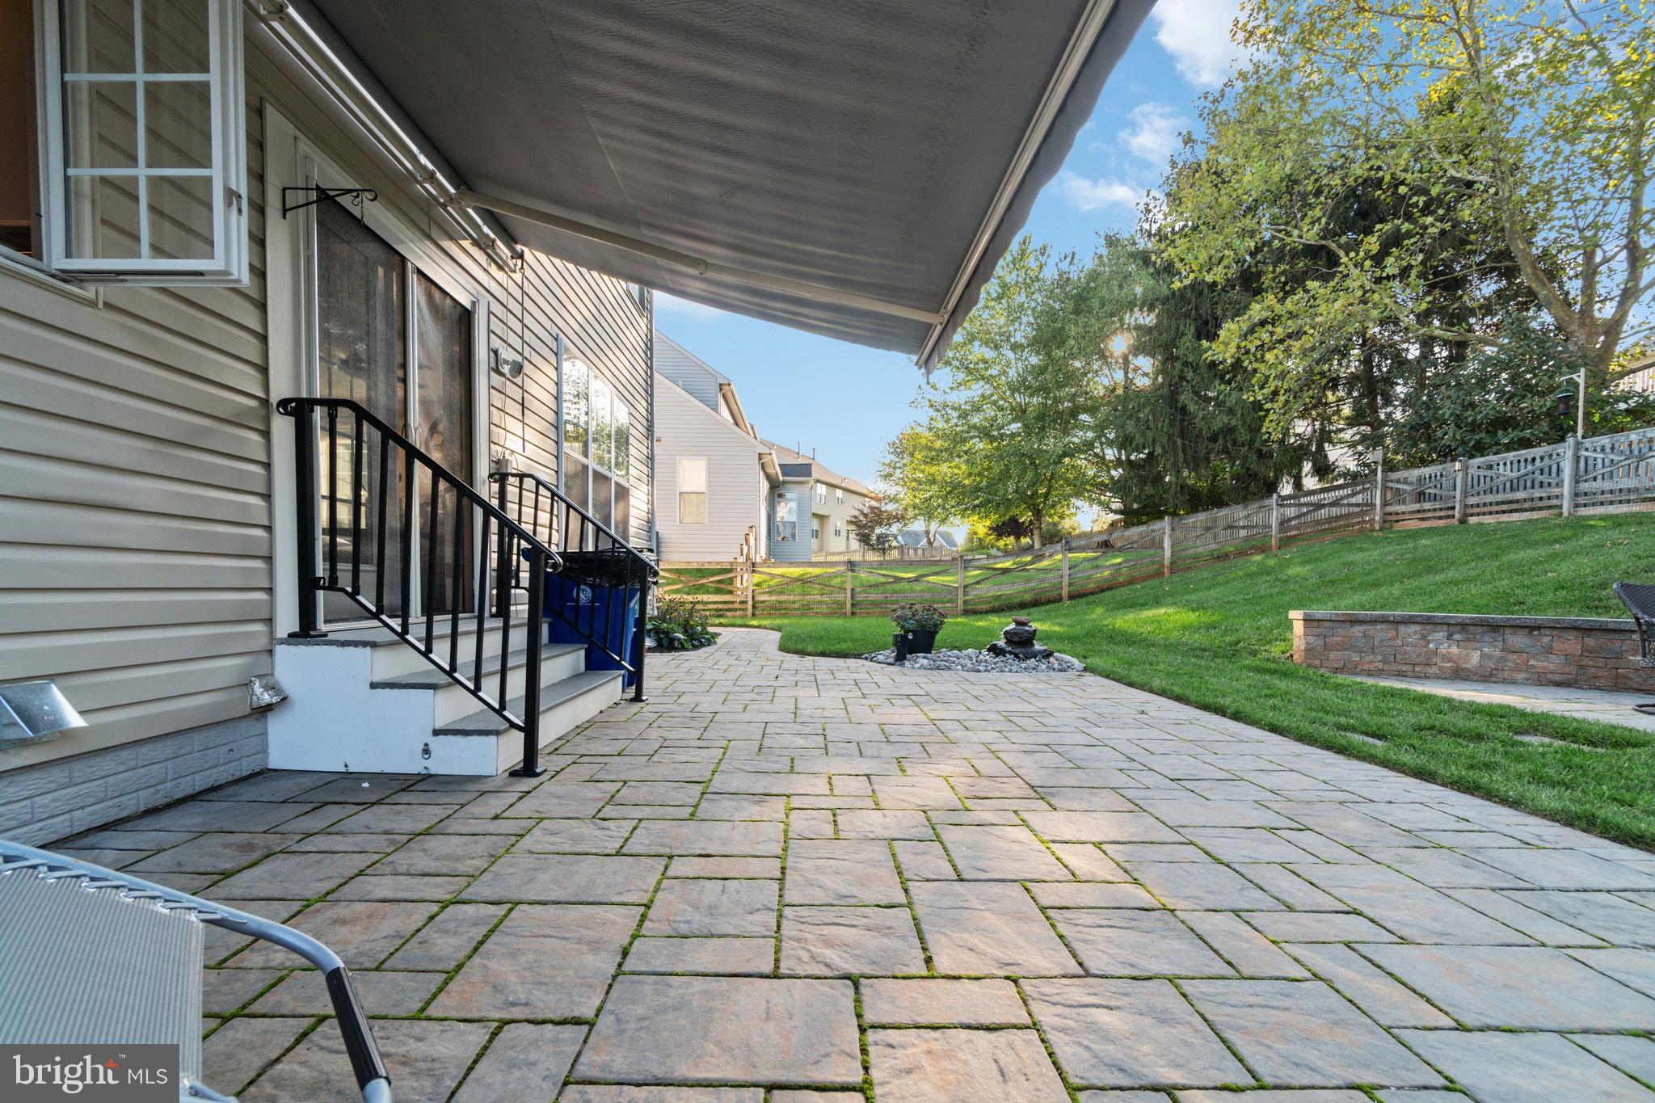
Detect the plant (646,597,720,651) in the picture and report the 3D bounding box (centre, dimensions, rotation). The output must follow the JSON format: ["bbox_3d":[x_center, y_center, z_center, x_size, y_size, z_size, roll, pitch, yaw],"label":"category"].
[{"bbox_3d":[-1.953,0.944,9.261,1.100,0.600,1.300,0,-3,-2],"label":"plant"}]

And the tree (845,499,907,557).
[{"bbox_3d":[2.672,-1.247,38.000,3.400,3.200,3.200,0,-3,-2],"label":"tree"}]

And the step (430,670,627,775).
[{"bbox_3d":[-1.466,0.848,3.706,0.285,0.186,1.932,0,-3,-2],"label":"step"}]

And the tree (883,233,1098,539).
[{"bbox_3d":[6.266,-5.925,26.000,8.000,11.600,7.600,0,-3,-2],"label":"tree"}]

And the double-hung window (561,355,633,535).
[{"bbox_3d":[-2.377,-0.827,7.312,0.100,1.930,2.390,0,-3,-2],"label":"double-hung window"}]

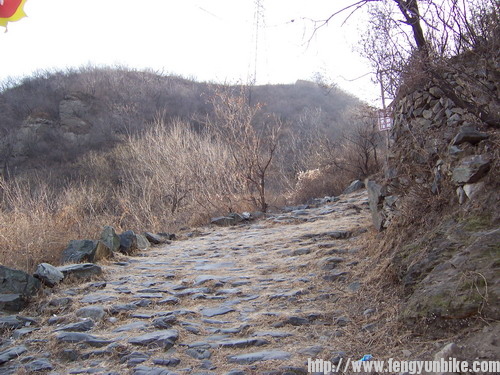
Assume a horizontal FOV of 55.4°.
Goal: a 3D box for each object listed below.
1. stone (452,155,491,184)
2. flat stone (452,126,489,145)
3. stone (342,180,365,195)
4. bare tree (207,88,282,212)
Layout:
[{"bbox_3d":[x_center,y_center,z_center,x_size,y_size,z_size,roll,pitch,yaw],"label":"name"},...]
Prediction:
[{"bbox_3d":[3.671,-0.298,7.900,0.600,0.460,0.480,-1,-2,20],"label":"stone"},{"bbox_3d":[3.848,-0.905,8.300,0.600,0.280,0.450,-1,-2,20],"label":"flat stone"},{"bbox_3d":[4.036,0.019,18.500,0.850,0.500,0.600,0,-2,14],"label":"stone"},{"bbox_3d":[-0.164,-1.102,14.200,2.250,3.700,2.100,0,-2,0],"label":"bare tree"}]

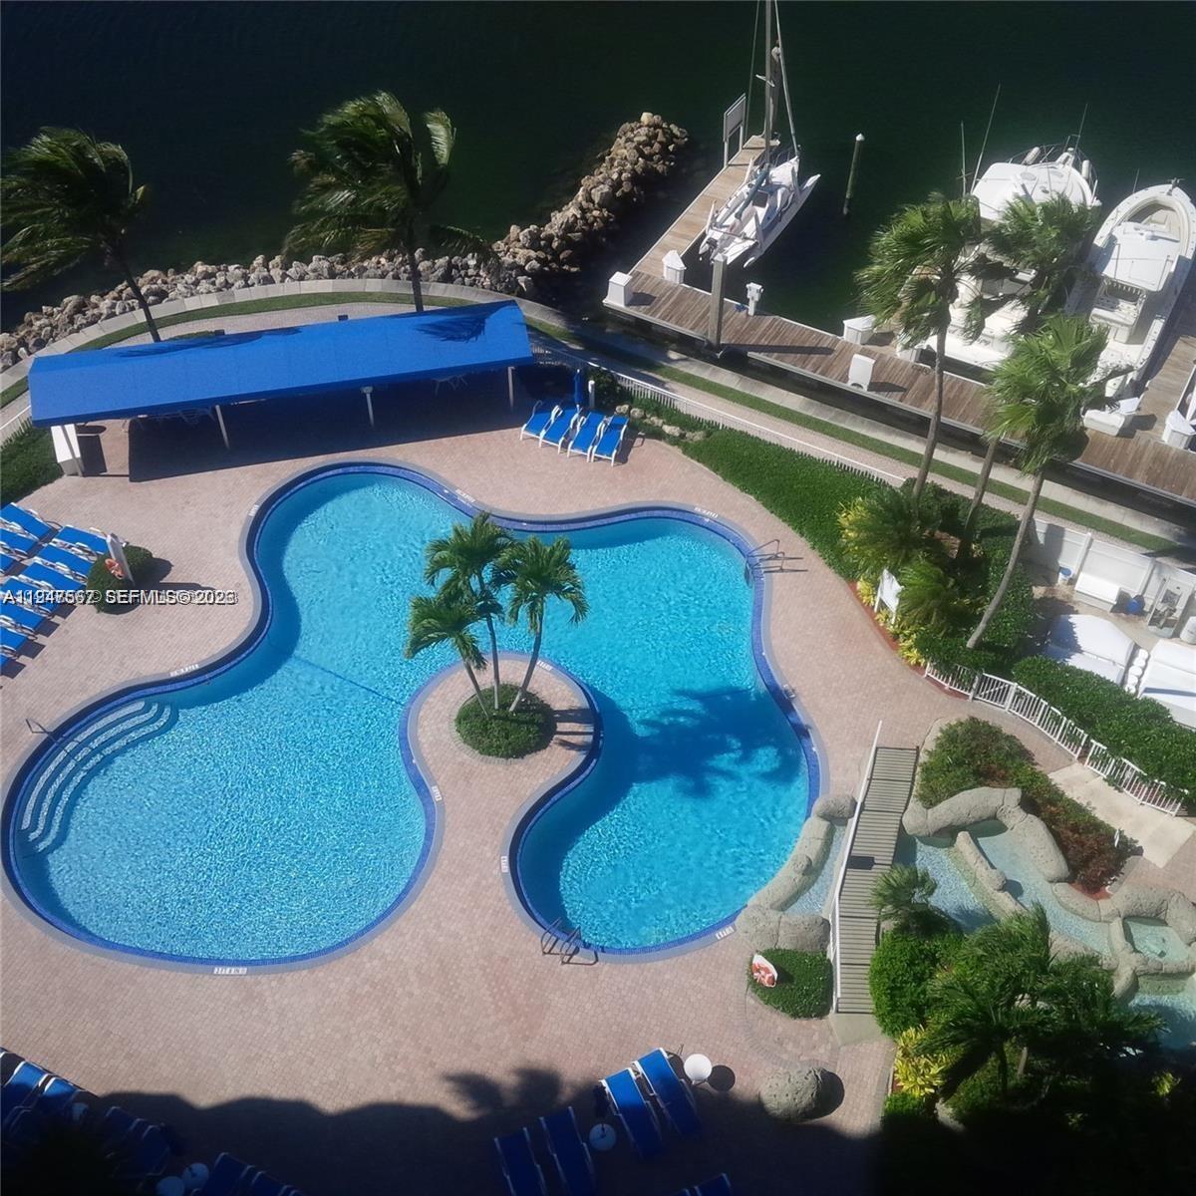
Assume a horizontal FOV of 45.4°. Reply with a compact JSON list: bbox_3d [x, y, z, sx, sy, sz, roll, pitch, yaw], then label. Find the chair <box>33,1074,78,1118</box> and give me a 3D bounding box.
[{"bbox_3d":[-12.027,11.304,30.907,0.720,0.580,1.930,21,51,17],"label":"chair"}]

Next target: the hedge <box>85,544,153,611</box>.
[{"bbox_3d":[-13.895,-0.564,41.437,2.000,0.740,2.000,0,48,0],"label":"hedge"}]

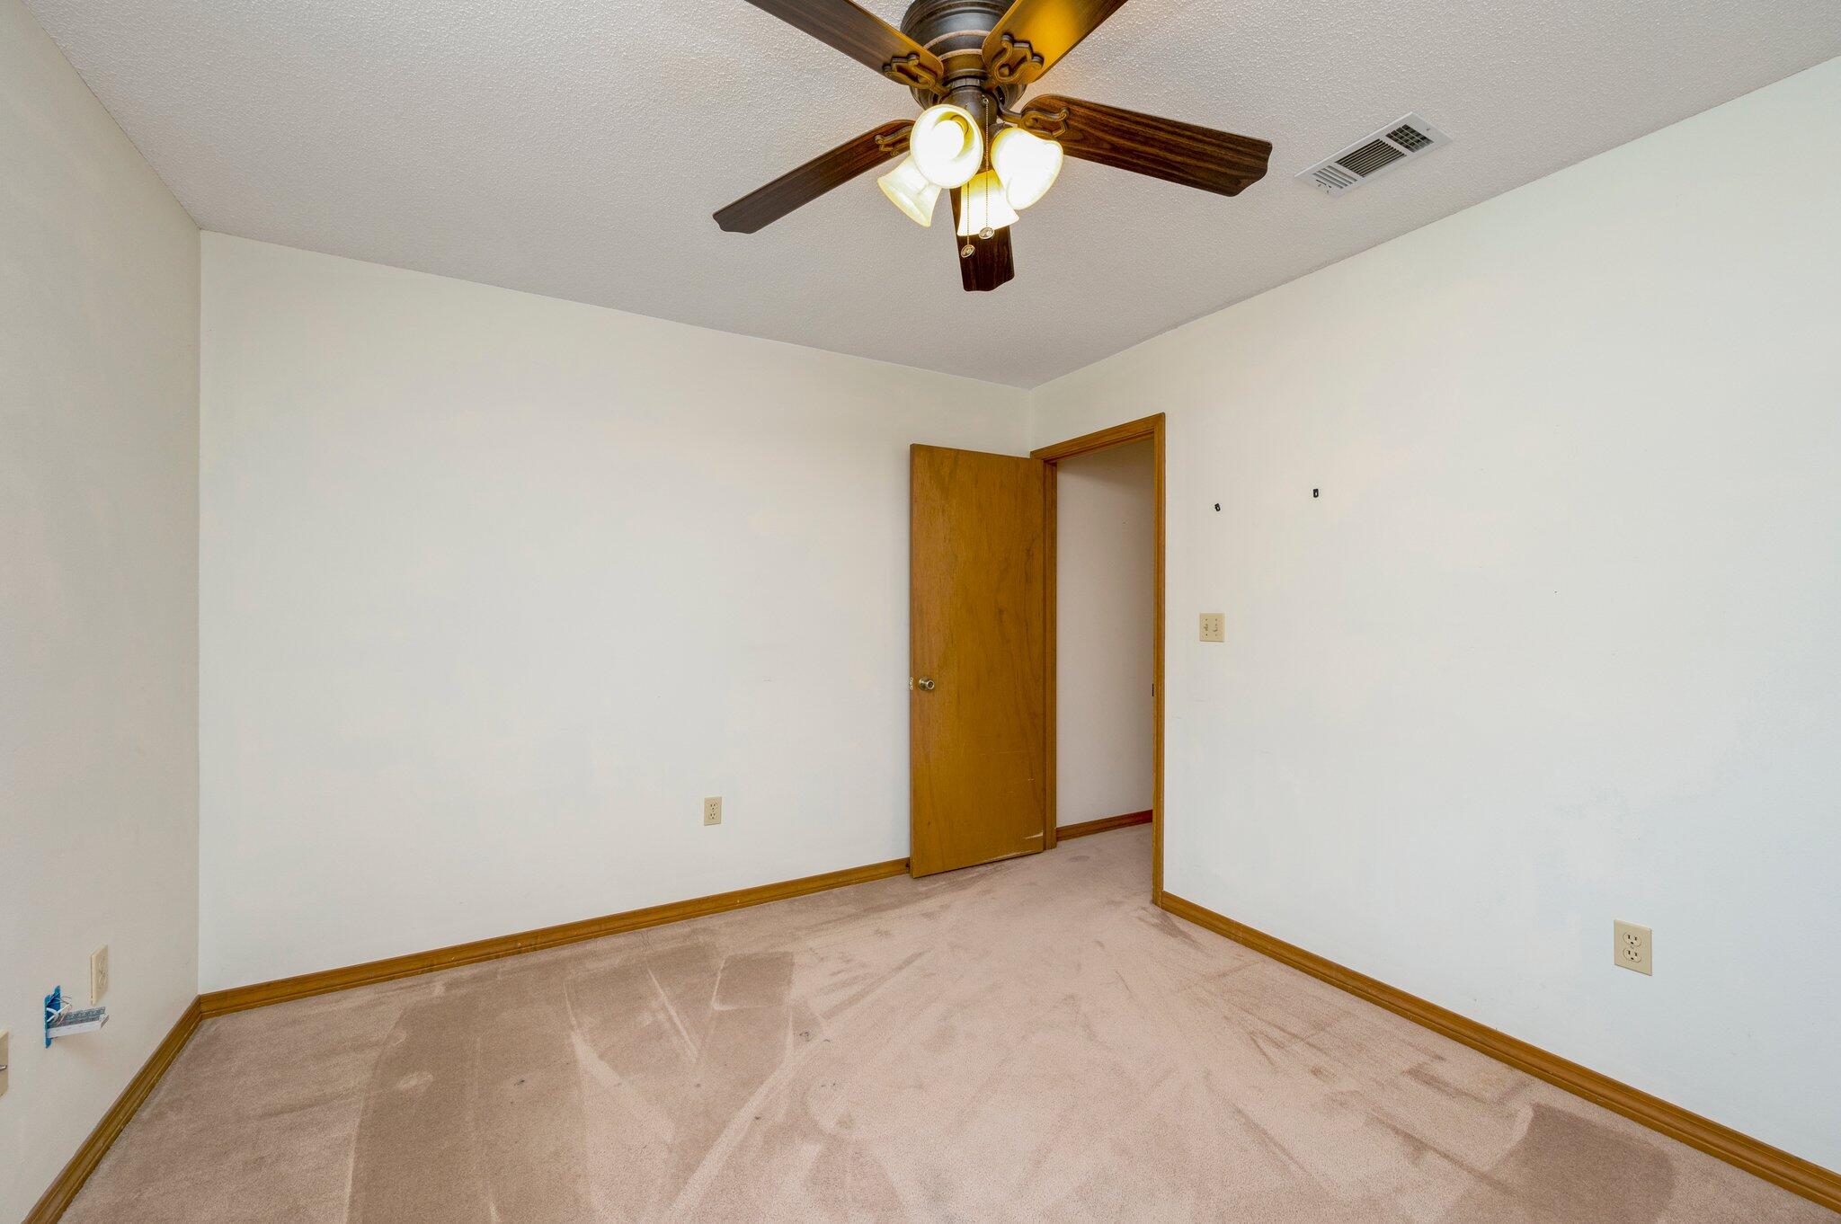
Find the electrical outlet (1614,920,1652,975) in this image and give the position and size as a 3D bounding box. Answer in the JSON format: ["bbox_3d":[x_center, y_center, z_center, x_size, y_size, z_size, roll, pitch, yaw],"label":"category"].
[{"bbox_3d":[1.773,0.837,1.781,0.009,0.114,0.070,0,0,-30],"label":"electrical outlet"}]

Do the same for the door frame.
[{"bbox_3d":[0.867,0.210,3.453,0.130,2.111,0.889,0,0,-30],"label":"door frame"}]

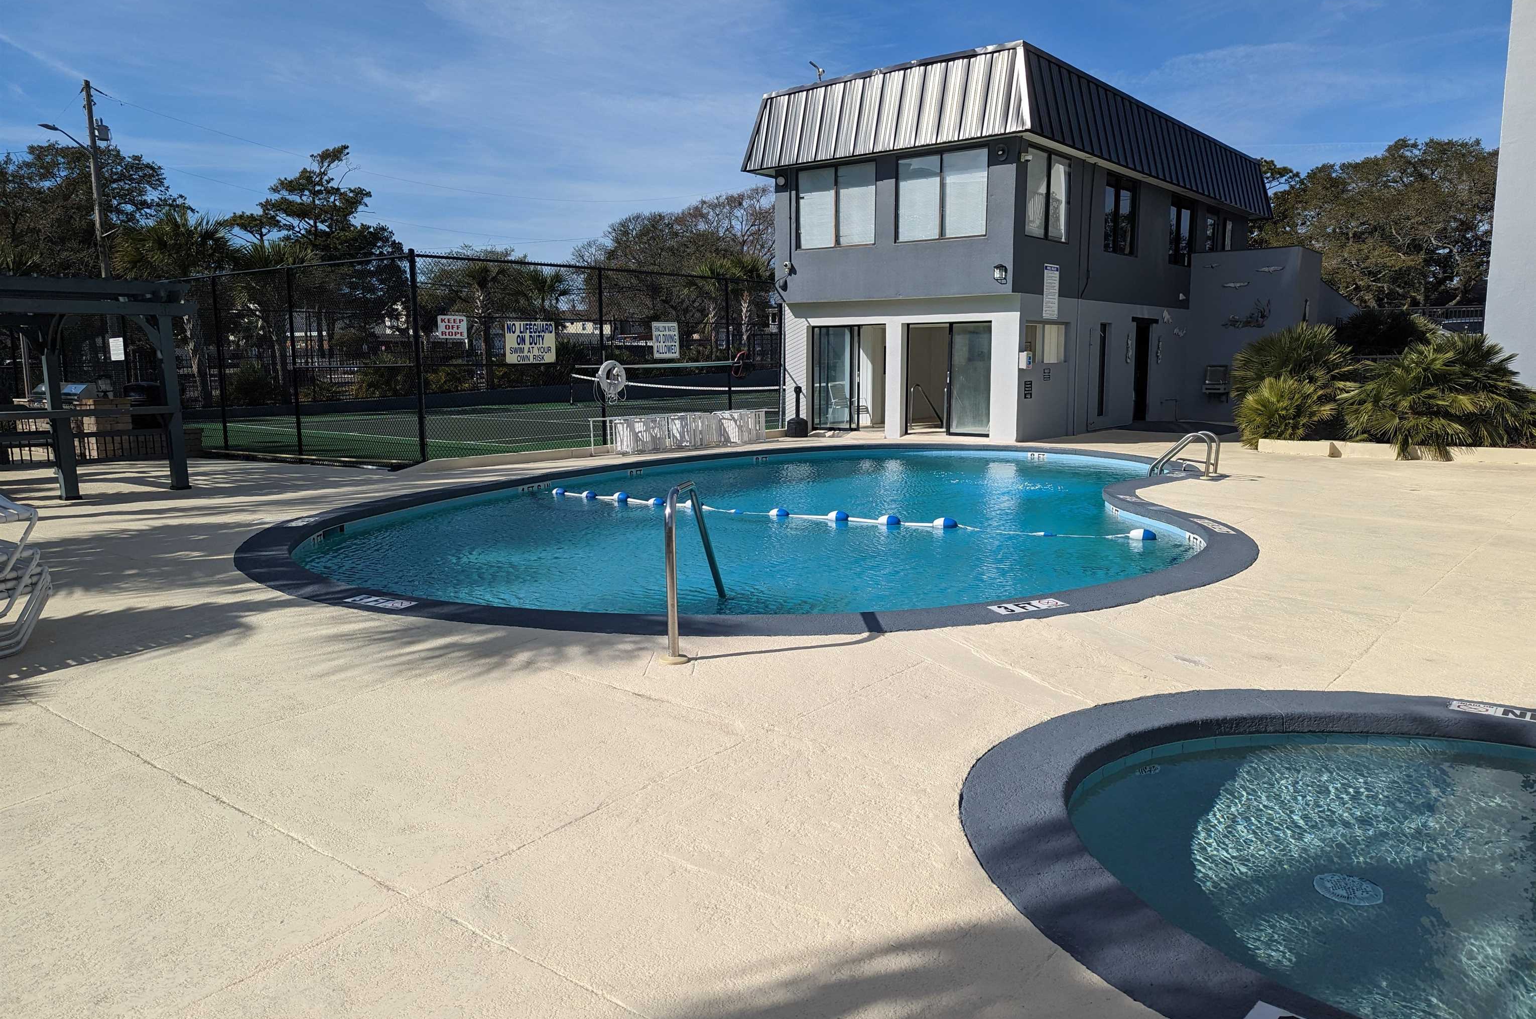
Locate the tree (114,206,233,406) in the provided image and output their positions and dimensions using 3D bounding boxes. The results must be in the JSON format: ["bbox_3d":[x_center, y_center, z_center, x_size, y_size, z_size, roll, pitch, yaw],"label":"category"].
[{"bbox_3d":[-15.304,-5.290,27.791,3.200,5.150,3.200,-1,8,0],"label":"tree"}]

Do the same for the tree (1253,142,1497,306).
[{"bbox_3d":[25.441,-10.884,44.948,11.090,9.180,10.540,-1,8,0],"label":"tree"}]

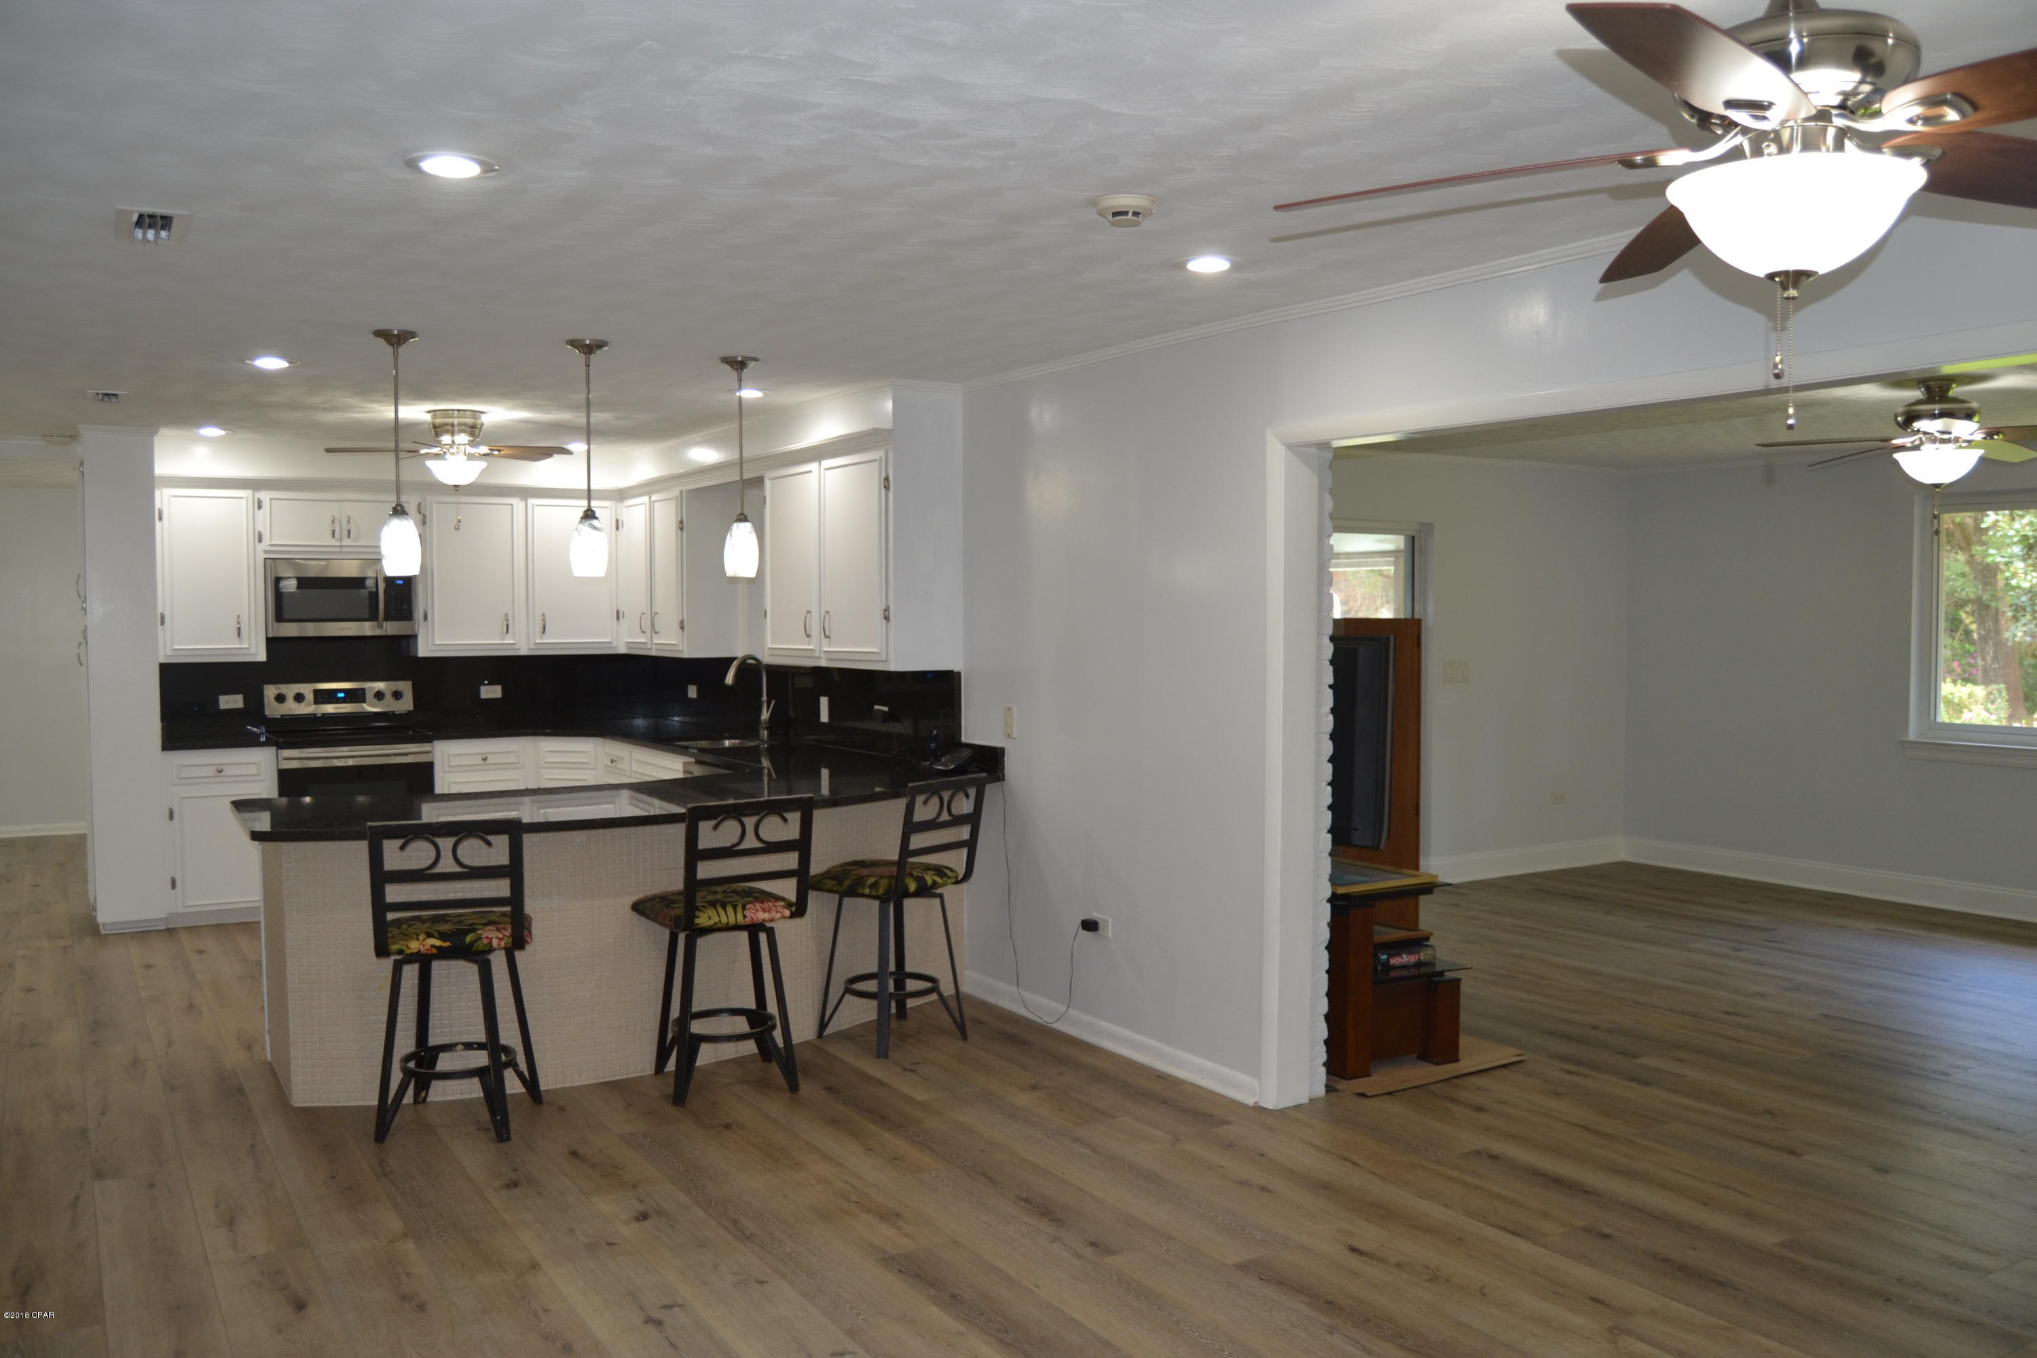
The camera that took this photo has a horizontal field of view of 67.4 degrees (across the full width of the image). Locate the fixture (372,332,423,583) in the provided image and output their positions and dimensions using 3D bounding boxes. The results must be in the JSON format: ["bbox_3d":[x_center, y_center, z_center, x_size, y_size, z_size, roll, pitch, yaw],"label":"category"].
[{"bbox_3d":[-1.978,-0.711,4.874,0.138,0.785,0.138,-2,3,-33],"label":"fixture"}]

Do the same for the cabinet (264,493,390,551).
[{"bbox_3d":[-3.712,-0.830,8.332,0.762,0.320,0.335,-2,3,-34],"label":"cabinet"}]

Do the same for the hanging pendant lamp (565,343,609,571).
[{"bbox_3d":[-1.475,-0.751,5.230,0.147,0.800,0.147,-2,3,-34],"label":"hanging pendant lamp"}]

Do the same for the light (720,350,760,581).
[{"bbox_3d":[-0.988,-0.743,5.439,0.130,0.790,0.130,-2,3,-33],"label":"light"}]

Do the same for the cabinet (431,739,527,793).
[{"bbox_3d":[-3.094,0.759,8.643,0.530,0.880,0.615,-2,3,-34],"label":"cabinet"}]

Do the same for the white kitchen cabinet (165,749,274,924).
[{"bbox_3d":[-4.116,0.794,7.848,0.492,0.875,0.600,-2,3,-33],"label":"white kitchen cabinet"}]

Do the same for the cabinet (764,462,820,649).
[{"bbox_3d":[-0.887,-0.531,6.905,0.337,0.895,0.575,-2,3,-34],"label":"cabinet"}]

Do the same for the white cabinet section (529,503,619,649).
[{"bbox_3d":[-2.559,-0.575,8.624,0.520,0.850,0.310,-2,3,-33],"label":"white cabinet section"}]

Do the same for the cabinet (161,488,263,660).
[{"bbox_3d":[-4.237,-0.538,7.993,0.475,0.887,0.335,-2,3,-34],"label":"cabinet"}]

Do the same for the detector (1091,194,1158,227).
[{"bbox_3d":[0.234,-1.017,3.346,0.138,0.050,0.138,0,2,0],"label":"detector"}]

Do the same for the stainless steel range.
[{"bbox_3d":[-3.612,0.624,8.239,0.761,1.182,0.660,-2,3,-34],"label":"stainless steel range"}]

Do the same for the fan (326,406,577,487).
[{"bbox_3d":[-2.506,-1.018,6.823,1.110,0.330,1.110,-2,3,-33],"label":"fan"}]

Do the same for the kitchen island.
[{"bbox_3d":[-1.310,0.866,5.523,2.640,0.914,1.050,-2,3,-33],"label":"kitchen island"}]

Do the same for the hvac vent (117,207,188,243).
[{"bbox_3d":[-1.997,-1.033,3.482,0.150,0.020,0.340,-2,3,-33],"label":"hvac vent"}]

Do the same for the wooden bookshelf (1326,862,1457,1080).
[{"bbox_3d":[1.199,1.007,5.503,0.520,0.650,0.660,-1,3,-28],"label":"wooden bookshelf"}]

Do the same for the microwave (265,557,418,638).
[{"bbox_3d":[-3.704,-0.441,8.330,0.759,0.417,0.375,-2,3,-34],"label":"microwave"}]

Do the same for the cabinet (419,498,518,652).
[{"bbox_3d":[-3.121,-0.583,8.619,0.574,0.873,0.310,-2,3,-33],"label":"cabinet"}]

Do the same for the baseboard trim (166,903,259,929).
[{"bbox_3d":[-4.016,1.192,7.699,0.480,0.092,0.022,-2,3,-34],"label":"baseboard trim"}]

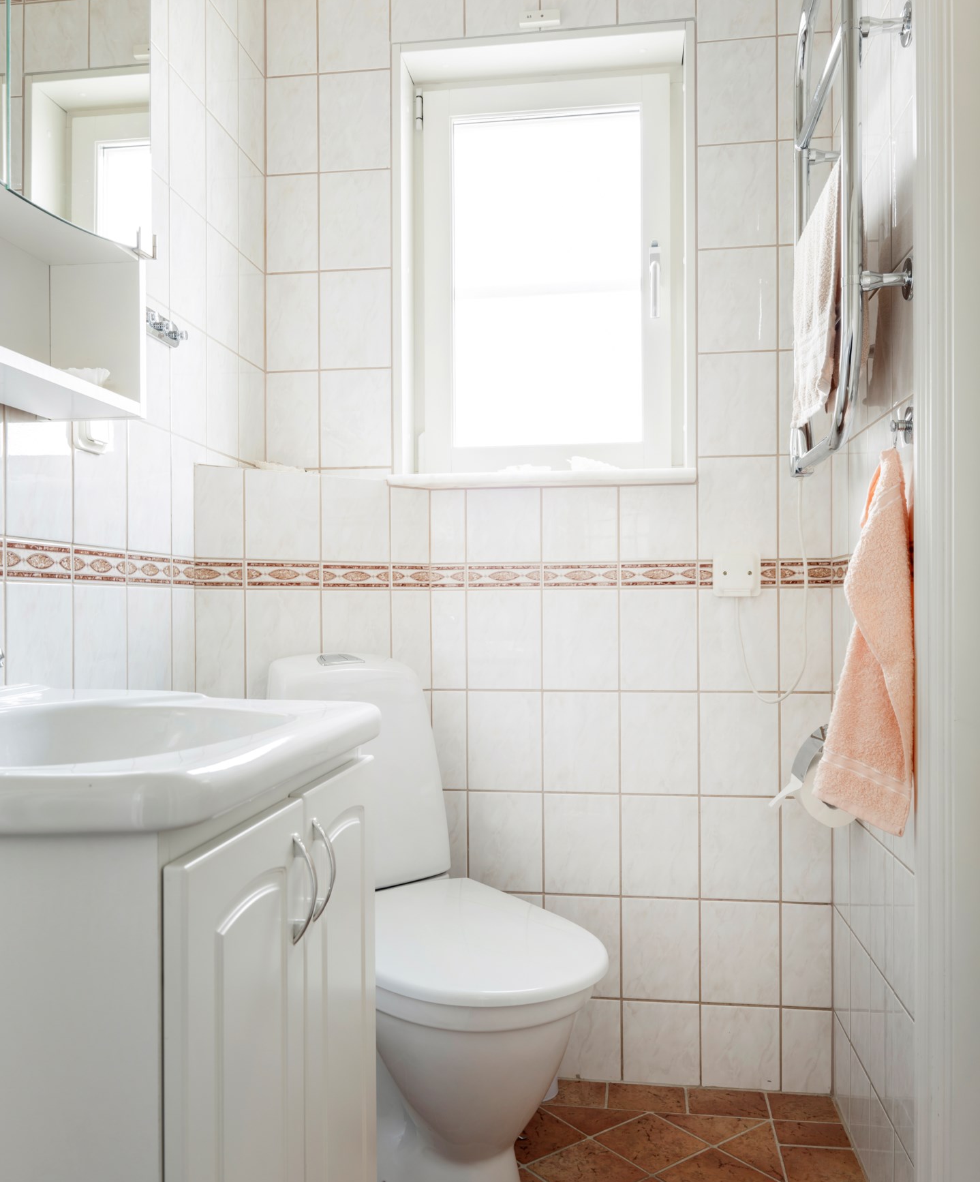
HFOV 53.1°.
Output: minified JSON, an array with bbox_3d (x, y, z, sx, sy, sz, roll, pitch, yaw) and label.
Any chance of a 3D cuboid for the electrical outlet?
[{"bbox_3d":[0.477,-0.032,1.894,0.090,0.087,0.030,0,0,8],"label":"electrical outlet"}]

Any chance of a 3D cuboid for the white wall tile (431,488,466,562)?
[{"bbox_3d":[-0.084,-0.132,1.990,0.068,0.146,0.010,0,0,8],"label":"white wall tile"}]

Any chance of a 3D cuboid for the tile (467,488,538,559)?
[{"bbox_3d":[0.029,-0.130,1.962,0.150,0.149,0.009,0,0,8],"label":"tile"}]

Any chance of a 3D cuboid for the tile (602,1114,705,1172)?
[{"bbox_3d":[0.281,0.962,1.703,0.142,0.009,0.142,0,0,-37],"label":"tile"}]

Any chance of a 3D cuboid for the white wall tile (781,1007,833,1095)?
[{"bbox_3d":[0.610,0.882,1.885,0.095,0.159,0.010,0,0,8],"label":"white wall tile"}]

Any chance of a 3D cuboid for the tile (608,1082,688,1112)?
[{"bbox_3d":[0.301,0.976,1.879,0.148,0.010,0.093,0,0,8],"label":"tile"}]

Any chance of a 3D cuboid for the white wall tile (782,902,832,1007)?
[{"bbox_3d":[0.603,0.696,1.873,0.089,0.199,0.009,0,0,8],"label":"white wall tile"}]

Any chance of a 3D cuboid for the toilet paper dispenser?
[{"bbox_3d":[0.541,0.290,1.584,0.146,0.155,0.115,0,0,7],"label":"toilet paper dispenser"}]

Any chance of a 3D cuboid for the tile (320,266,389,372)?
[{"bbox_3d":[-0.273,-0.556,2.002,0.149,0.199,0.009,0,0,8],"label":"tile"}]

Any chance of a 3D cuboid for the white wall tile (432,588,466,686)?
[{"bbox_3d":[-0.081,0.098,1.979,0.070,0.199,0.010,0,0,8],"label":"white wall tile"}]

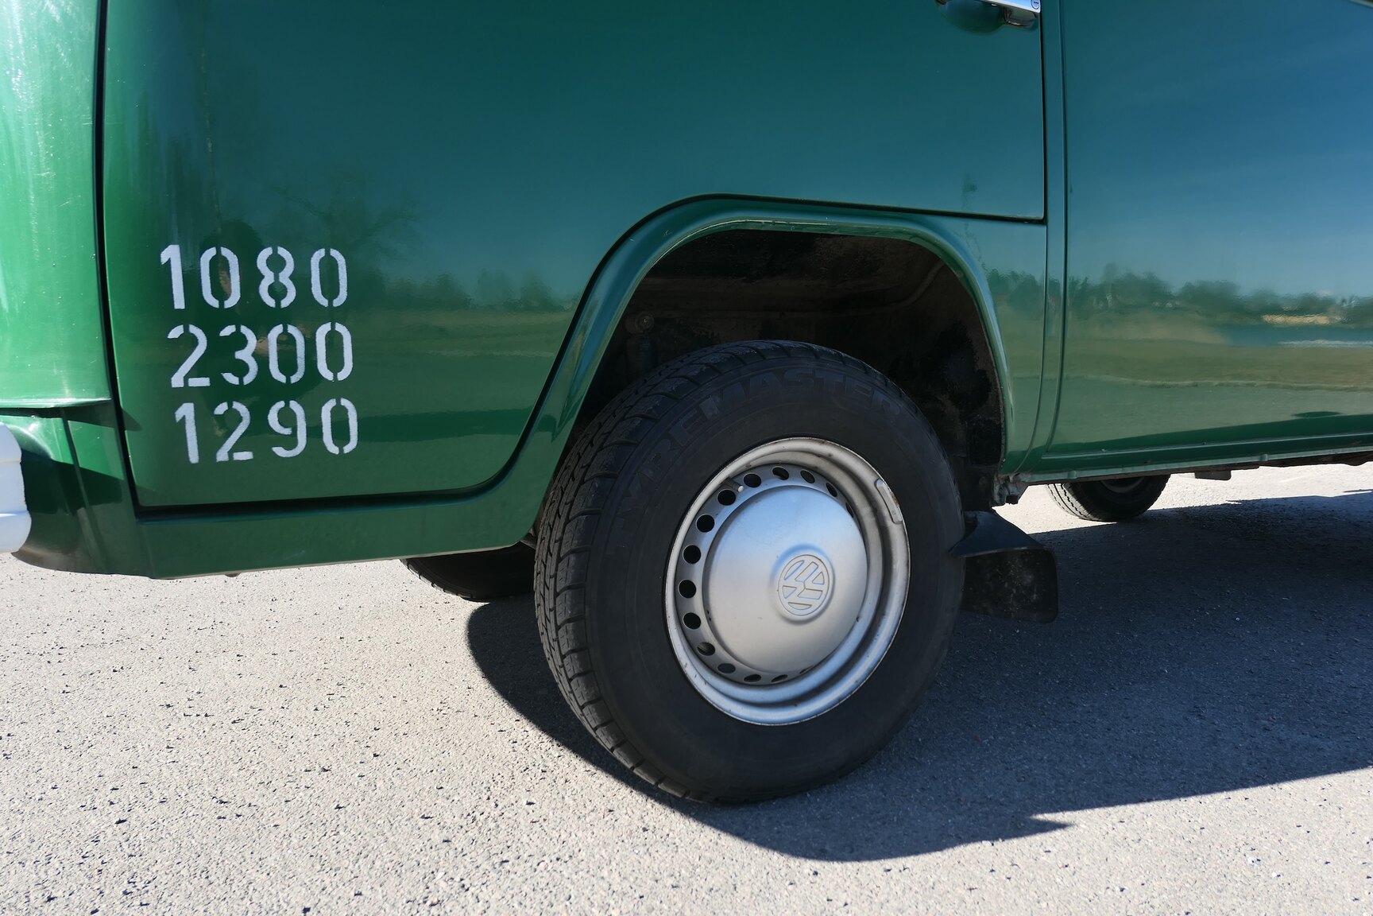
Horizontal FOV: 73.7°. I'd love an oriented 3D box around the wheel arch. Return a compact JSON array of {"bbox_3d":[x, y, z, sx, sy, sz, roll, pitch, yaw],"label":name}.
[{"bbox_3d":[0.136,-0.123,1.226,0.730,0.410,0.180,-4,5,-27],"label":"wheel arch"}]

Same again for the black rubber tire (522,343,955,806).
[{"bbox_3d":[0.110,0.155,1.292,0.645,0.638,0.190,-4,5,-27],"label":"black rubber tire"}]

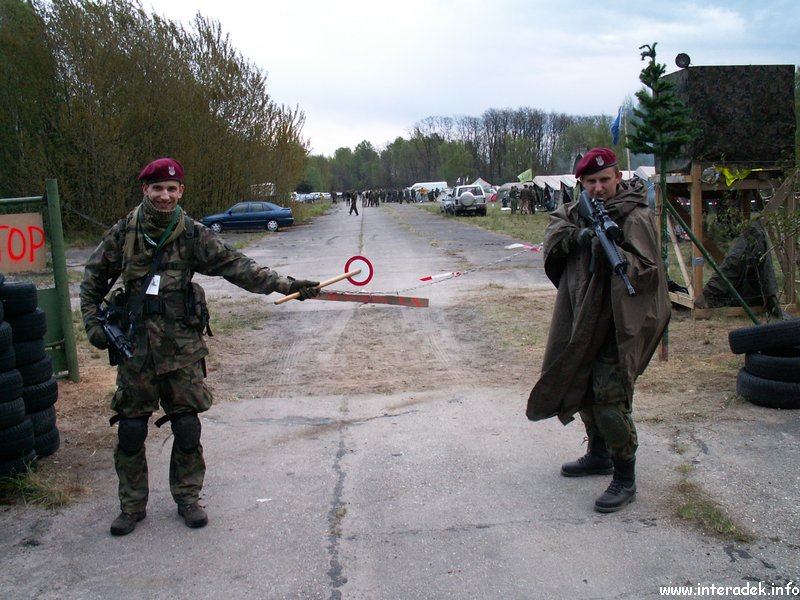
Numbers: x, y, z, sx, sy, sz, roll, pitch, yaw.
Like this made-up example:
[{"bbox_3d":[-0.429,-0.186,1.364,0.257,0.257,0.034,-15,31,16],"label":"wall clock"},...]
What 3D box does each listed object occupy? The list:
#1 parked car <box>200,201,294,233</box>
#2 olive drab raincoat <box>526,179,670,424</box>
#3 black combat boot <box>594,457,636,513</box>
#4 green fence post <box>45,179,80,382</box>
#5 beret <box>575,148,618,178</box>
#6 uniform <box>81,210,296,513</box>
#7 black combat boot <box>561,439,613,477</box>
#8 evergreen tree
[{"bbox_3d":[-6.938,-3.785,36.800,4.150,1.410,1.660,-2,8,-5],"label":"parked car"},{"bbox_3d":[1.063,0.002,4.290,0.730,1.250,0.550,2,8,21],"label":"olive drab raincoat"},{"bbox_3d":[1.137,0.947,4.234,0.115,0.220,0.305,4,10,37],"label":"black combat boot"},{"bbox_3d":[-3.015,-0.165,7.260,0.105,1.817,0.105,-5,8,-11],"label":"green fence post"},{"bbox_3d":[1.014,-0.702,4.196,0.215,0.145,0.250,1,8,18],"label":"beret"},{"bbox_3d":[-1.037,0.319,4.004,1.030,1.500,0.430,-3,8,-9],"label":"uniform"},{"bbox_3d":[1.096,0.888,4.676,0.305,0.220,0.115,-3,8,-8],"label":"black combat boot"},{"bbox_3d":[2.466,-0.902,7.600,0.620,2.920,0.600,0,8,11],"label":"evergreen tree"}]

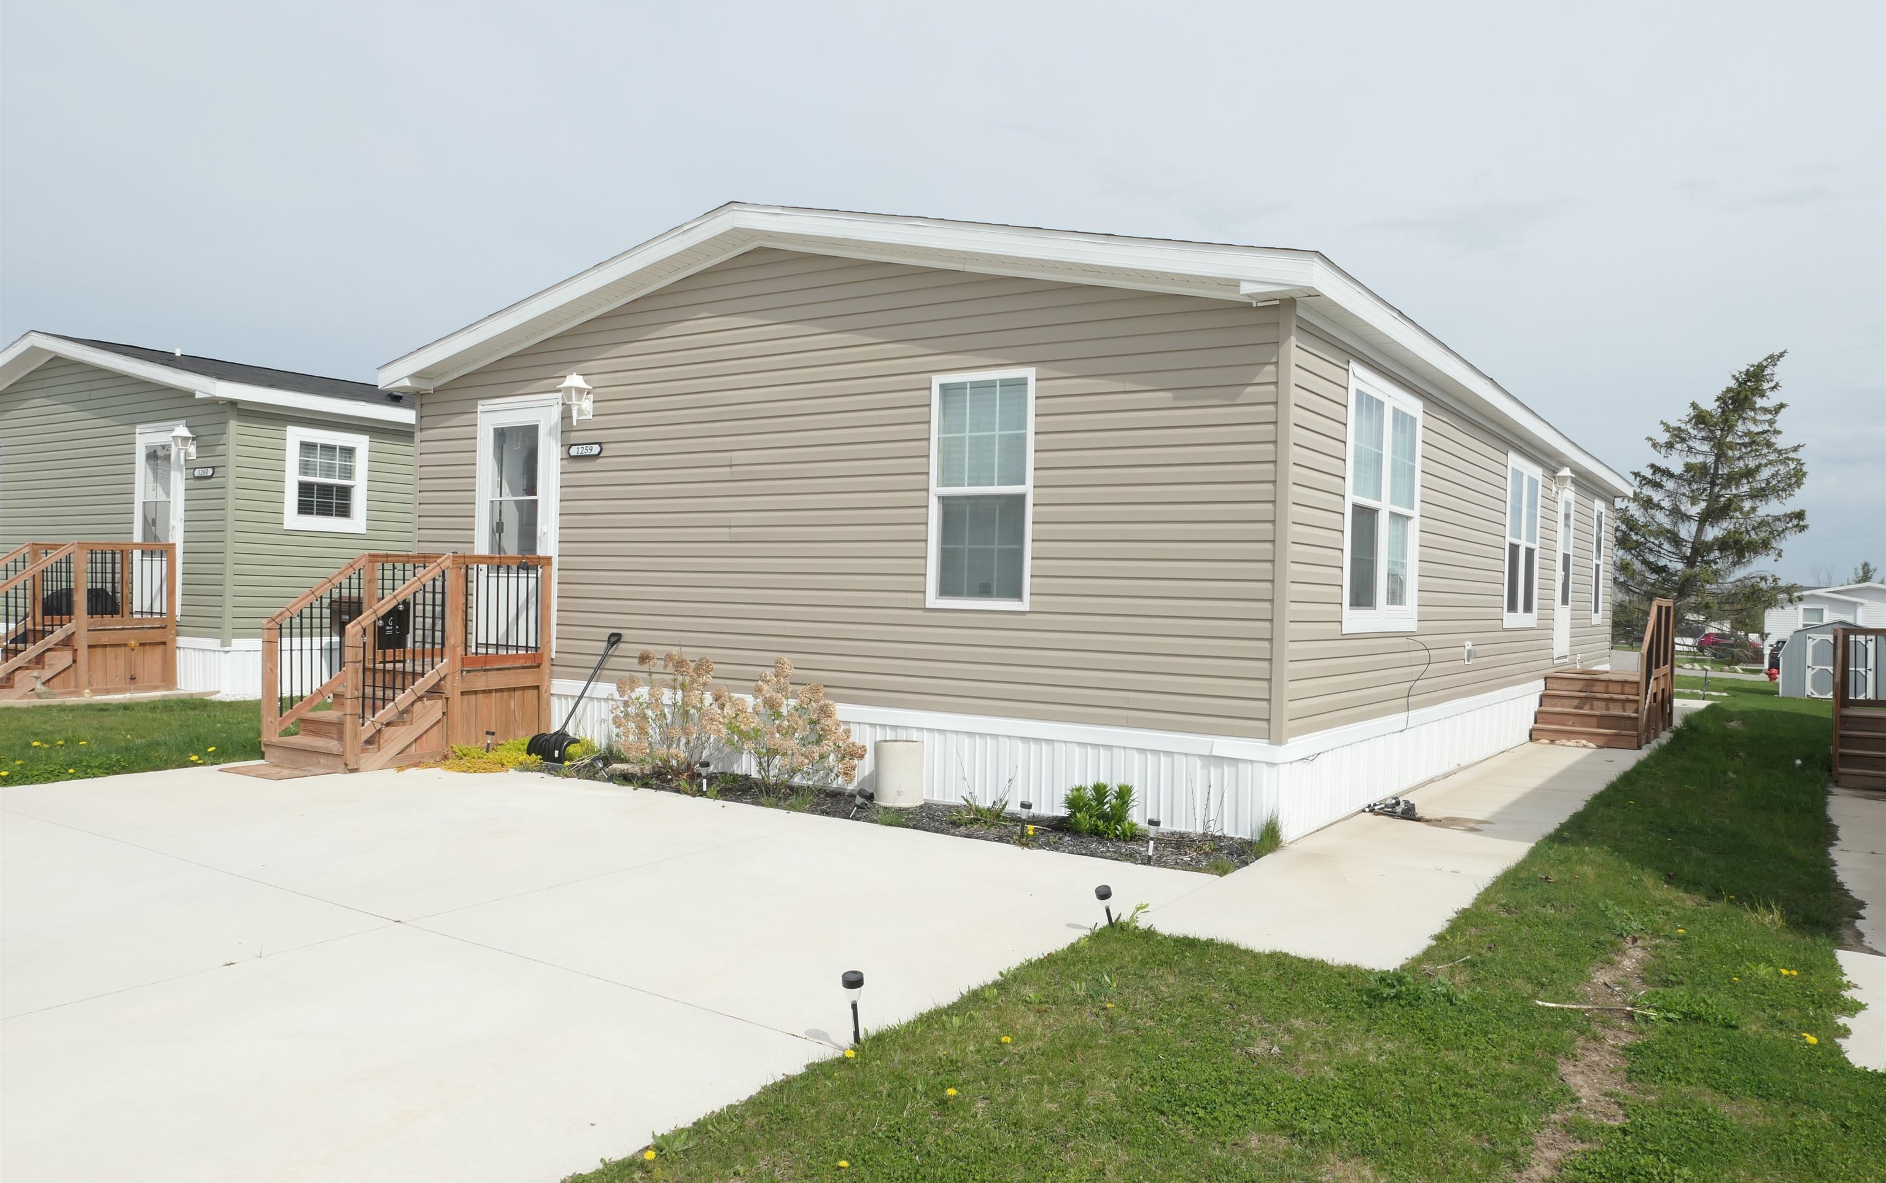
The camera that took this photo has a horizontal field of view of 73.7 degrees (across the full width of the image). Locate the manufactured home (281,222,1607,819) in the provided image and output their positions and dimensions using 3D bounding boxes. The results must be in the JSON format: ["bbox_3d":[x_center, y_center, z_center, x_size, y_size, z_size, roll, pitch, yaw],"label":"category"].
[{"bbox_3d":[2.559,-0.593,15.252,8.781,4.138,14.949,2,0,35],"label":"manufactured home"}]

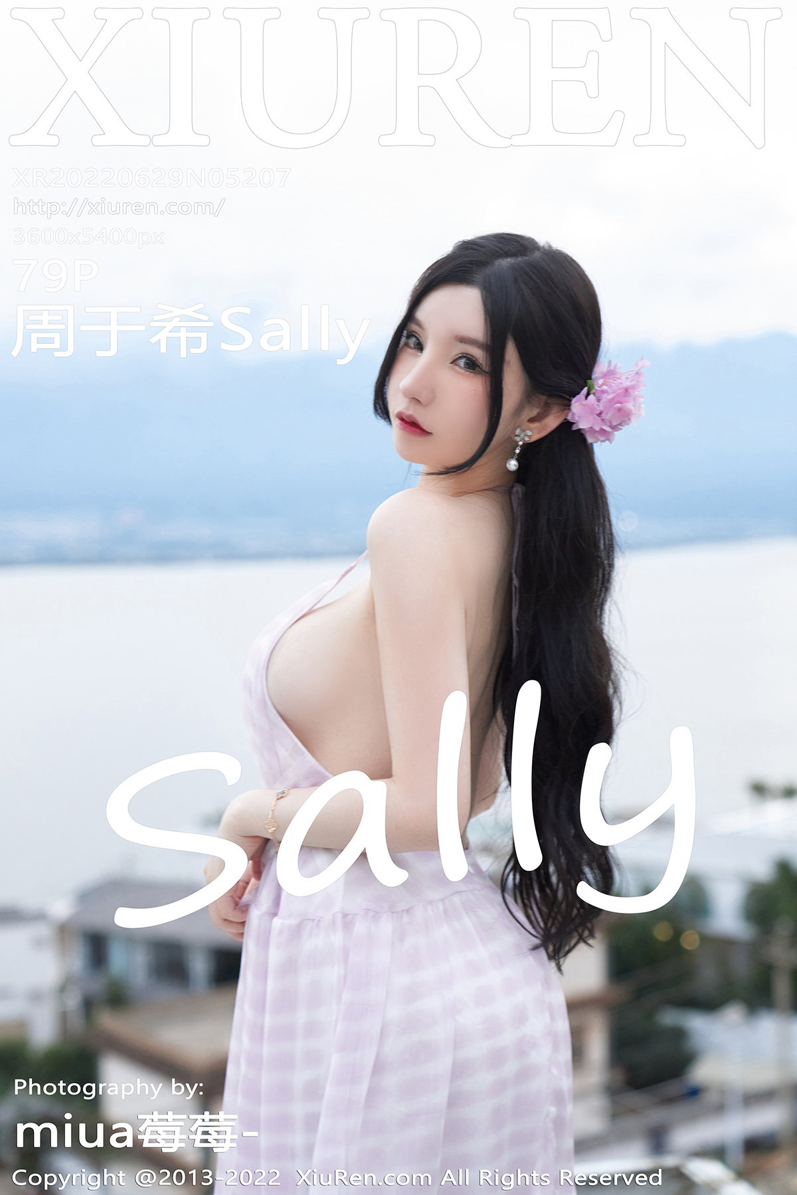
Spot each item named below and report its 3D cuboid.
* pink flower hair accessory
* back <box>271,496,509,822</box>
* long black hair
[{"bbox_3d":[0.215,-0.202,1.870,0.085,0.088,0.070,-3,3,-37],"label":"pink flower hair accessory"},{"bbox_3d":[0.000,0.053,1.820,0.210,0.325,0.310,-1,2,22],"label":"back"},{"bbox_3d":[0.099,0.003,1.860,0.200,0.745,0.235,0,3,41],"label":"long black hair"}]

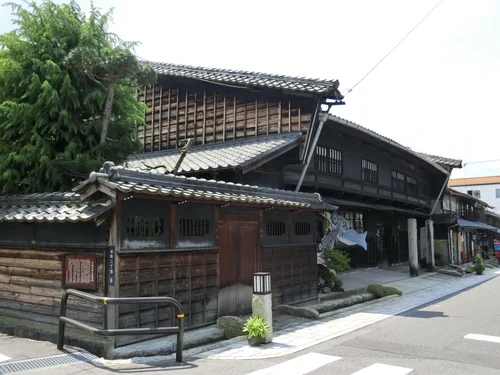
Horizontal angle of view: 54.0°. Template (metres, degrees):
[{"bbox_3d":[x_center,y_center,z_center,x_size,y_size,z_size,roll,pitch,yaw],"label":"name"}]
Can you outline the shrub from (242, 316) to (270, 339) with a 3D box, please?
[{"bbox_3d":[0.092,1.984,6.961,0.390,0.300,0.370,0,-5,0],"label":"shrub"}]

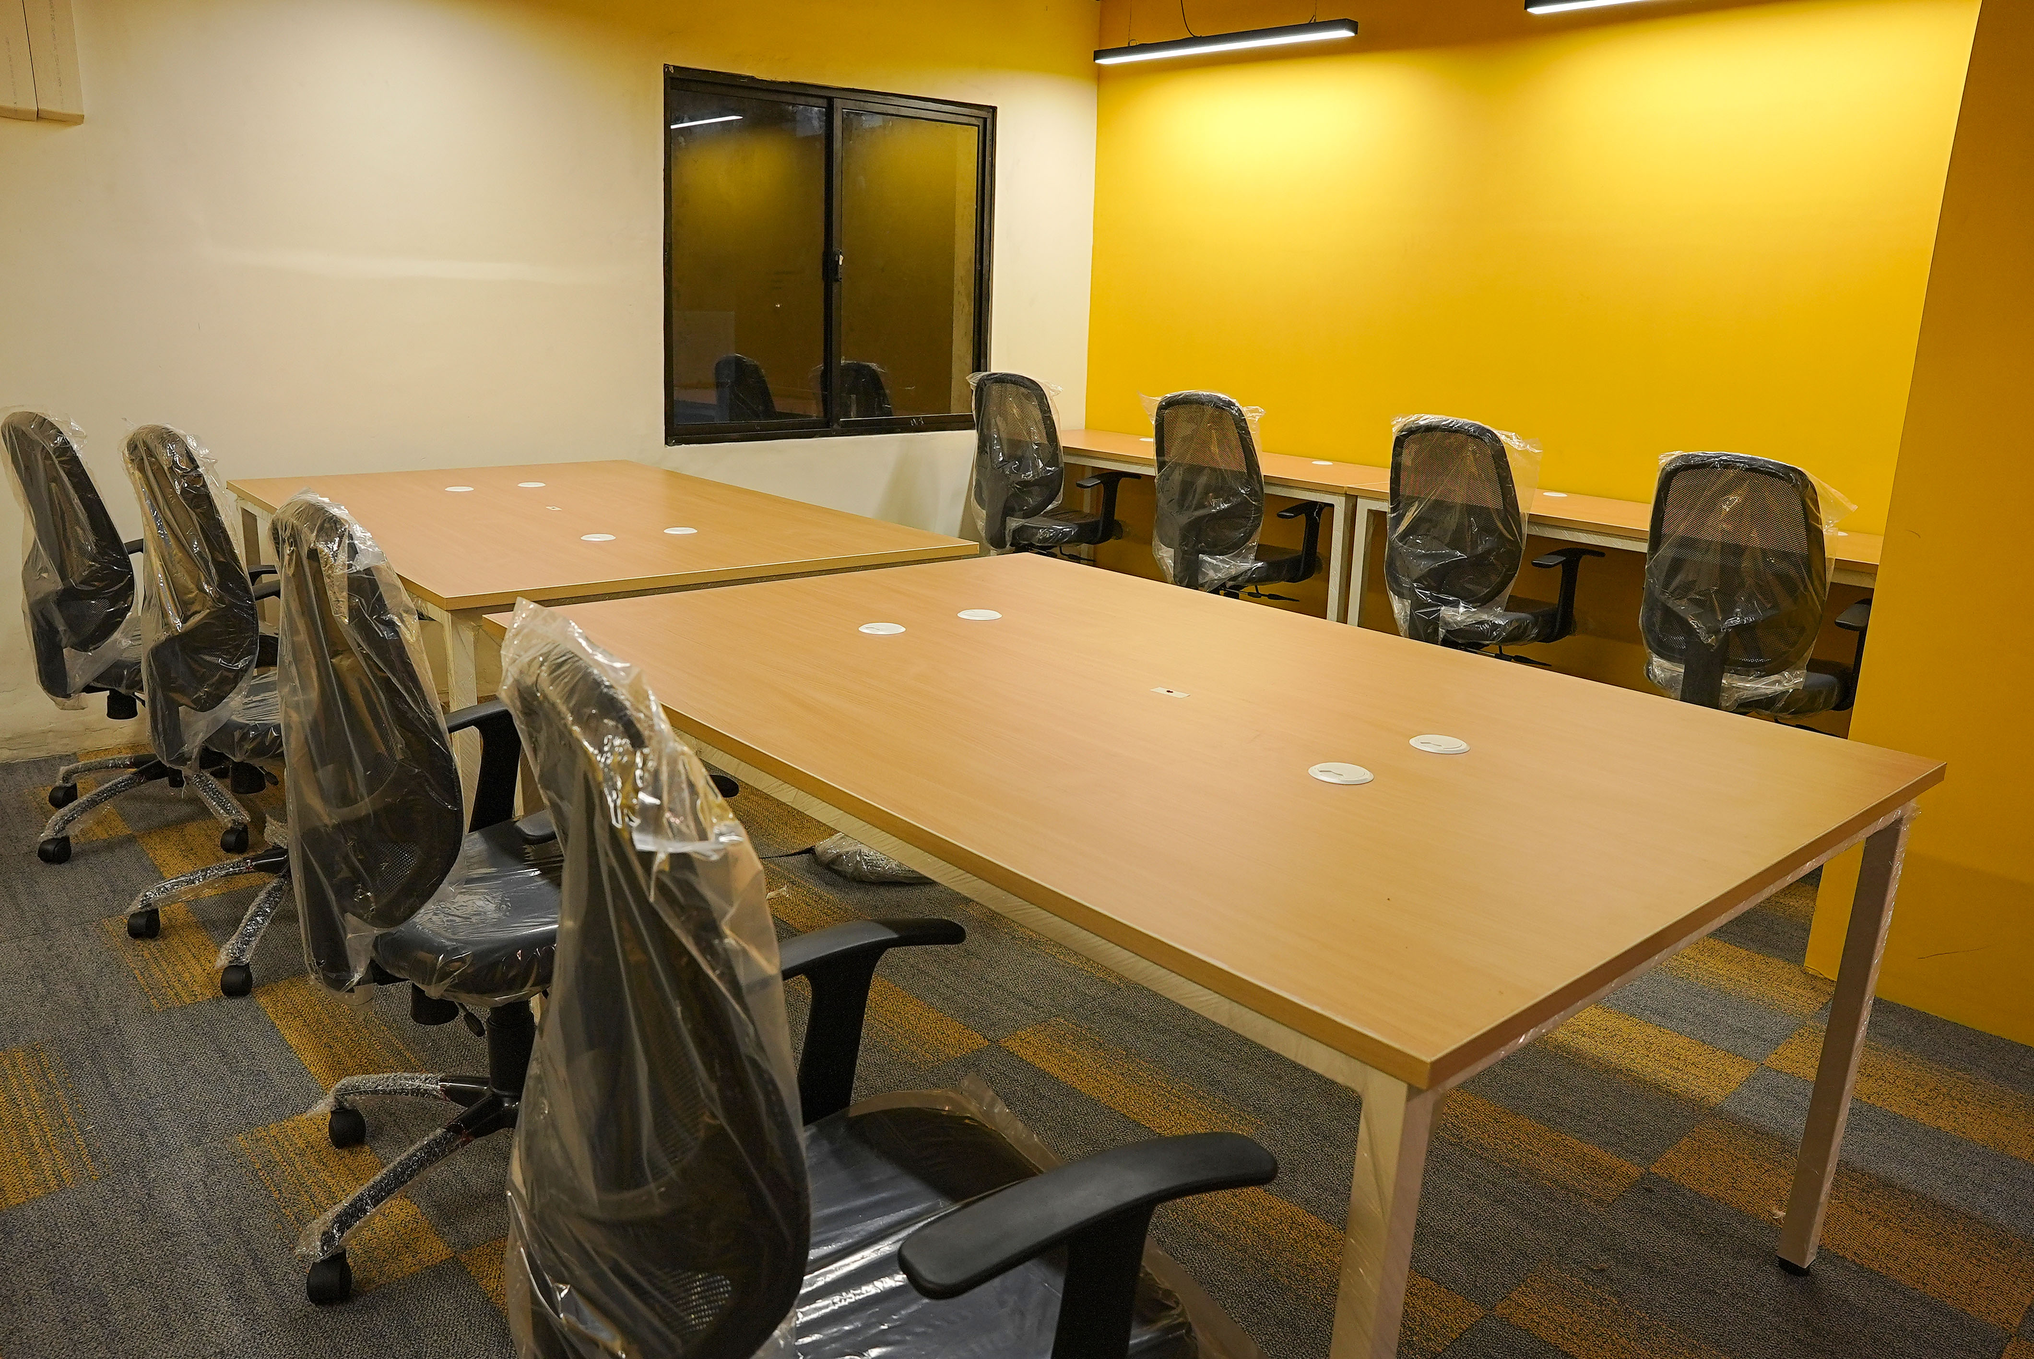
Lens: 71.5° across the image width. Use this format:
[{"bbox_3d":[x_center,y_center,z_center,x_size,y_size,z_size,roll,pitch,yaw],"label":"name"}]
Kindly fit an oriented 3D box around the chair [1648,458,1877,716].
[{"bbox_3d":[1.847,-0.061,3.551,0.620,1.000,0.620,-7,18,-32],"label":"chair"}]

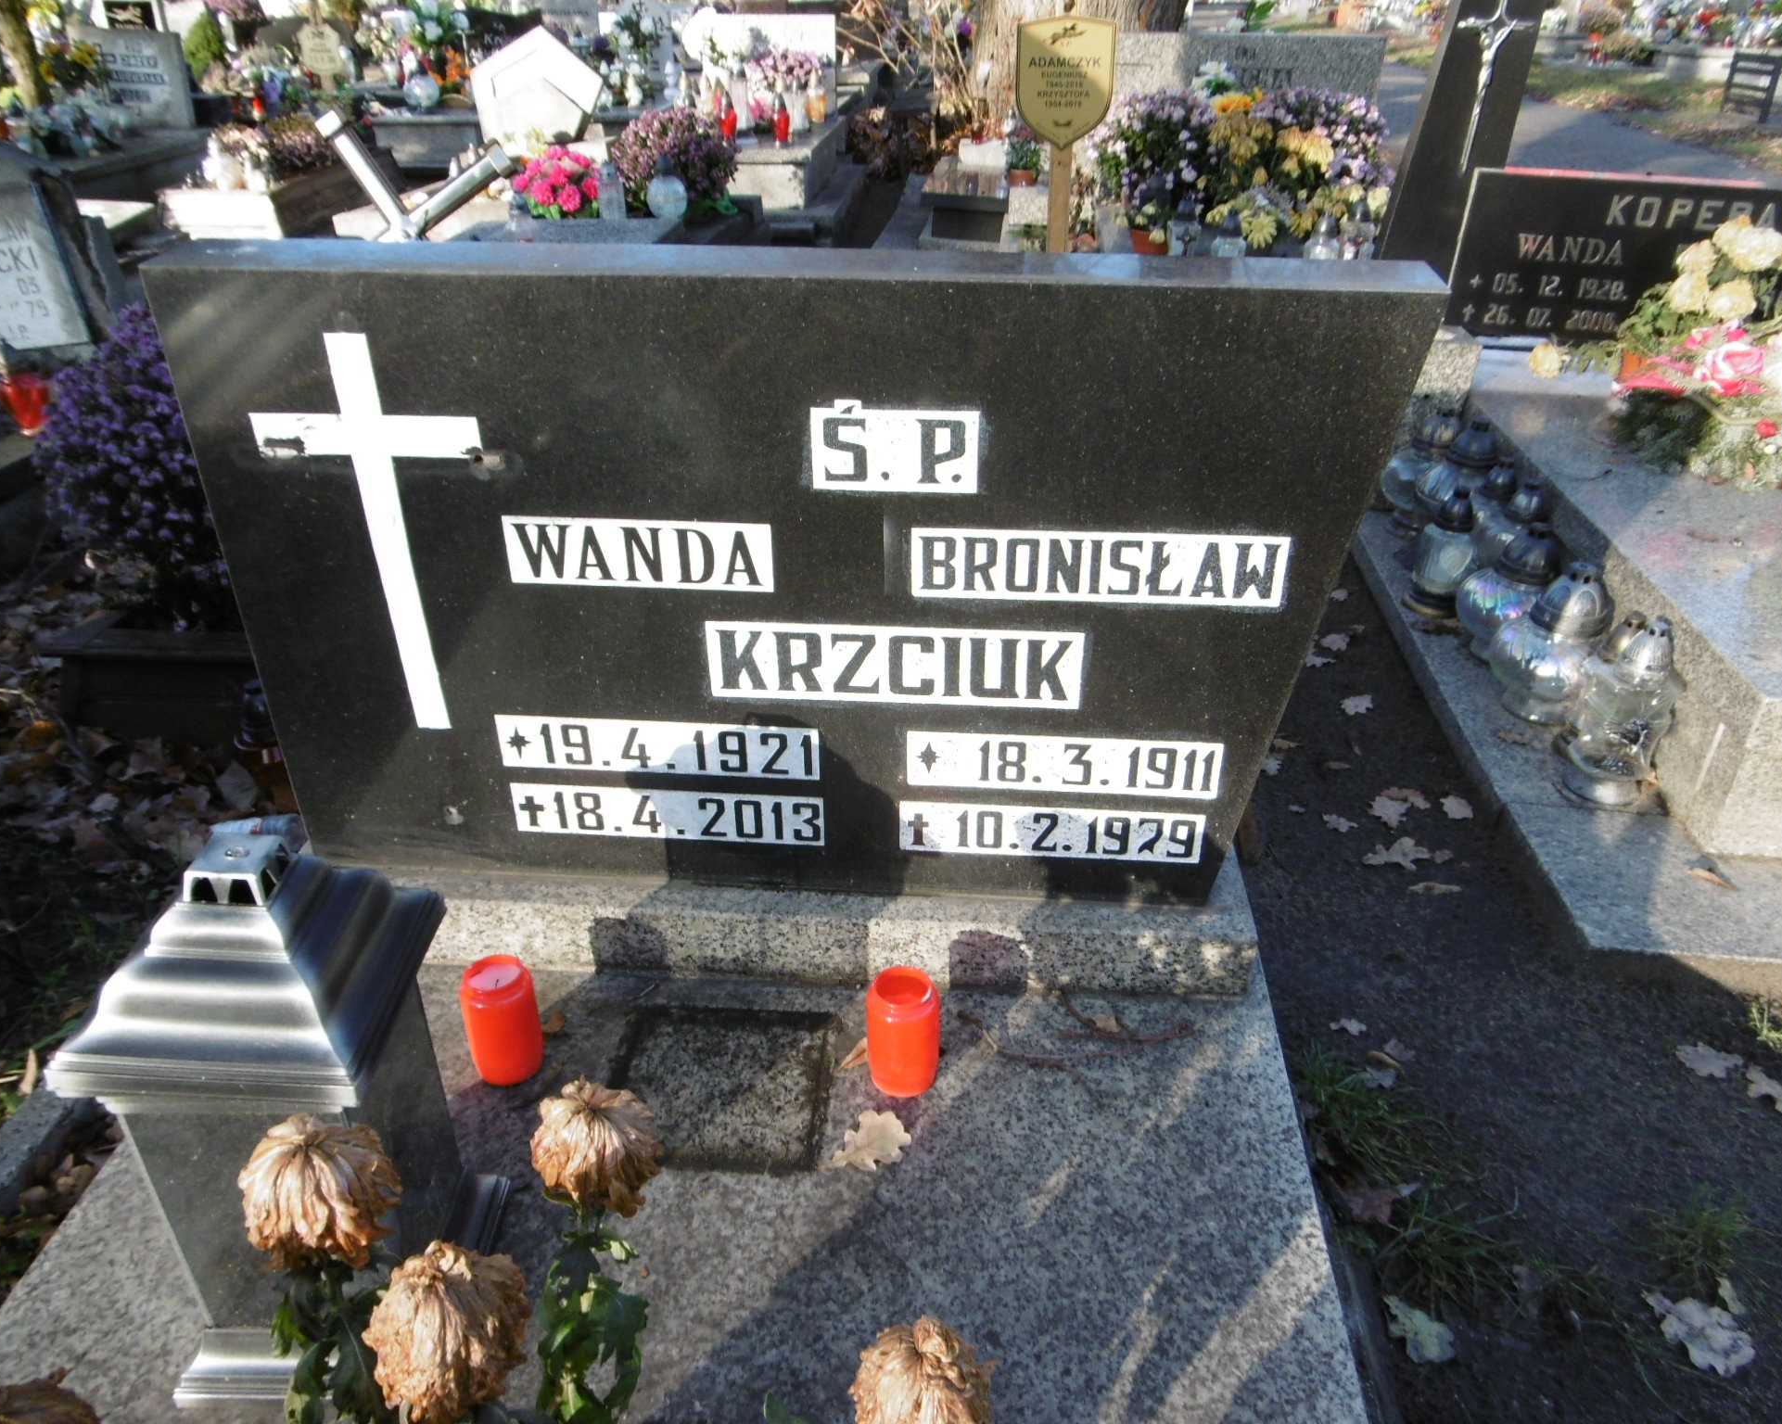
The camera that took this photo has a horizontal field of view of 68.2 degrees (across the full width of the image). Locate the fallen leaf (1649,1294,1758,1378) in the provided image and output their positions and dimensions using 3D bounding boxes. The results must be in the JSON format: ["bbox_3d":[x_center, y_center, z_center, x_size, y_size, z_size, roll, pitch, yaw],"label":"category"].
[{"bbox_3d":[0.757,0.577,1.221,0.077,0.020,0.085,2,31,3],"label":"fallen leaf"}]

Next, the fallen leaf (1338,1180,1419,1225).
[{"bbox_3d":[0.520,0.505,1.372,0.088,0.018,0.051,-5,33,-7],"label":"fallen leaf"}]

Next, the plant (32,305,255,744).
[{"bbox_3d":[-1.071,-0.303,2.062,0.490,0.660,0.403,2,32,4],"label":"plant"}]

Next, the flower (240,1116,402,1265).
[{"bbox_3d":[-0.299,0.251,0.691,0.083,0.070,0.081,2,32,4],"label":"flower"}]

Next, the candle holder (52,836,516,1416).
[{"bbox_3d":[-0.418,0.274,0.937,0.193,0.434,0.193,0,31,1],"label":"candle holder"}]

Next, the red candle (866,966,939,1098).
[{"bbox_3d":[0.012,0.297,1.221,0.066,0.114,0.066,2,32,4],"label":"red candle"}]

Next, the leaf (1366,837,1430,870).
[{"bbox_3d":[0.716,0.204,1.844,0.096,0.025,0.056,-19,36,-29],"label":"leaf"}]

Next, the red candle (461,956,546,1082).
[{"bbox_3d":[-0.364,0.289,1.236,0.066,0.114,0.066,2,32,4],"label":"red candle"}]

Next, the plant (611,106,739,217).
[{"bbox_3d":[-0.672,-1.712,4.100,0.370,0.330,0.370,2,31,4],"label":"plant"}]

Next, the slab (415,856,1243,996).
[{"bbox_3d":[-0.140,0.190,1.423,1.013,0.080,0.187,2,32,4],"label":"slab"}]

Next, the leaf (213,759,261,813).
[{"bbox_3d":[-0.971,0.120,1.952,0.072,0.018,0.090,2,72,4],"label":"leaf"}]

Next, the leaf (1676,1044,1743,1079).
[{"bbox_3d":[0.960,0.401,1.534,0.068,0.018,0.053,9,33,14],"label":"leaf"}]

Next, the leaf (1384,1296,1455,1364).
[{"bbox_3d":[0.500,0.580,1.253,0.052,0.018,0.076,-21,38,-29],"label":"leaf"}]

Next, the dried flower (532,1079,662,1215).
[{"bbox_3d":[-0.162,0.240,0.725,0.073,0.072,0.073,2,31,4],"label":"dried flower"}]

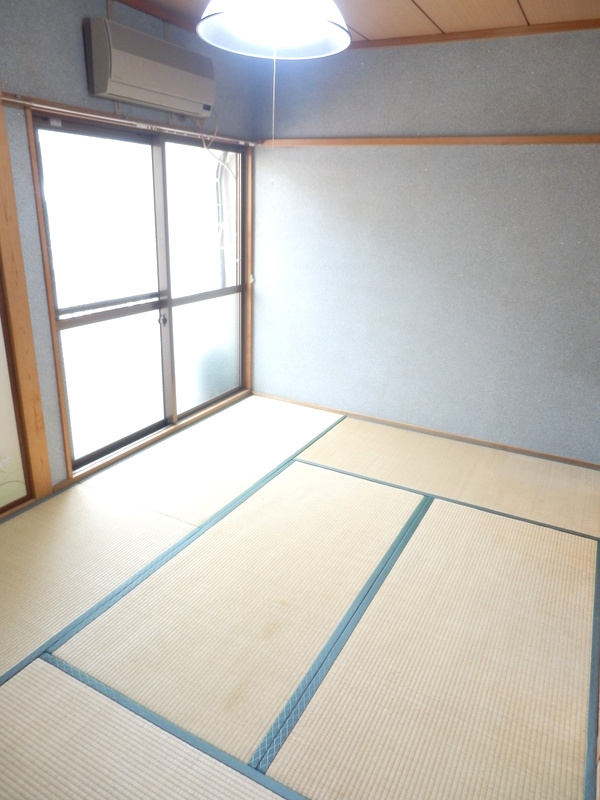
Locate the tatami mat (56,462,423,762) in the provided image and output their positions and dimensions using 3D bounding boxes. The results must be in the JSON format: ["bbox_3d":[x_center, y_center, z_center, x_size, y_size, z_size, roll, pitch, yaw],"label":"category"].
[{"bbox_3d":[-0.090,0.719,2.466,0.859,0.050,1.743,12,22,26],"label":"tatami mat"}]

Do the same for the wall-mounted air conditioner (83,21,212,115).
[{"bbox_3d":[-0.746,-1.700,2.903,0.184,0.306,0.780,12,22,26],"label":"wall-mounted air conditioner"}]

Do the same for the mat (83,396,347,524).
[{"bbox_3d":[-0.437,0.311,3.553,0.853,0.050,1.703,12,22,26],"label":"mat"}]

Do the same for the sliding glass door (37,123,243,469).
[{"bbox_3d":[-0.828,-0.661,3.463,0.075,1.749,1.653,12,22,26],"label":"sliding glass door"}]

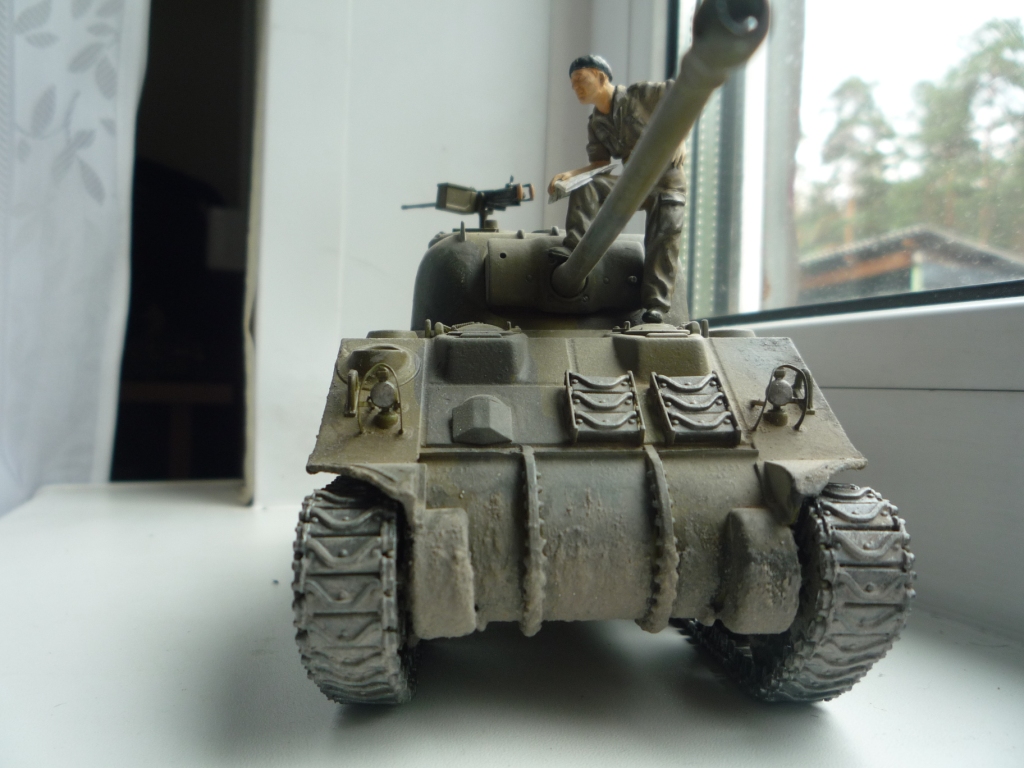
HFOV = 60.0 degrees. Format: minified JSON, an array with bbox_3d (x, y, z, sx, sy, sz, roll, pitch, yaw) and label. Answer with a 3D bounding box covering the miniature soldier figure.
[{"bbox_3d":[0.019,-0.035,0.160,0.018,0.048,0.024,1,0,42],"label":"miniature soldier figure"}]

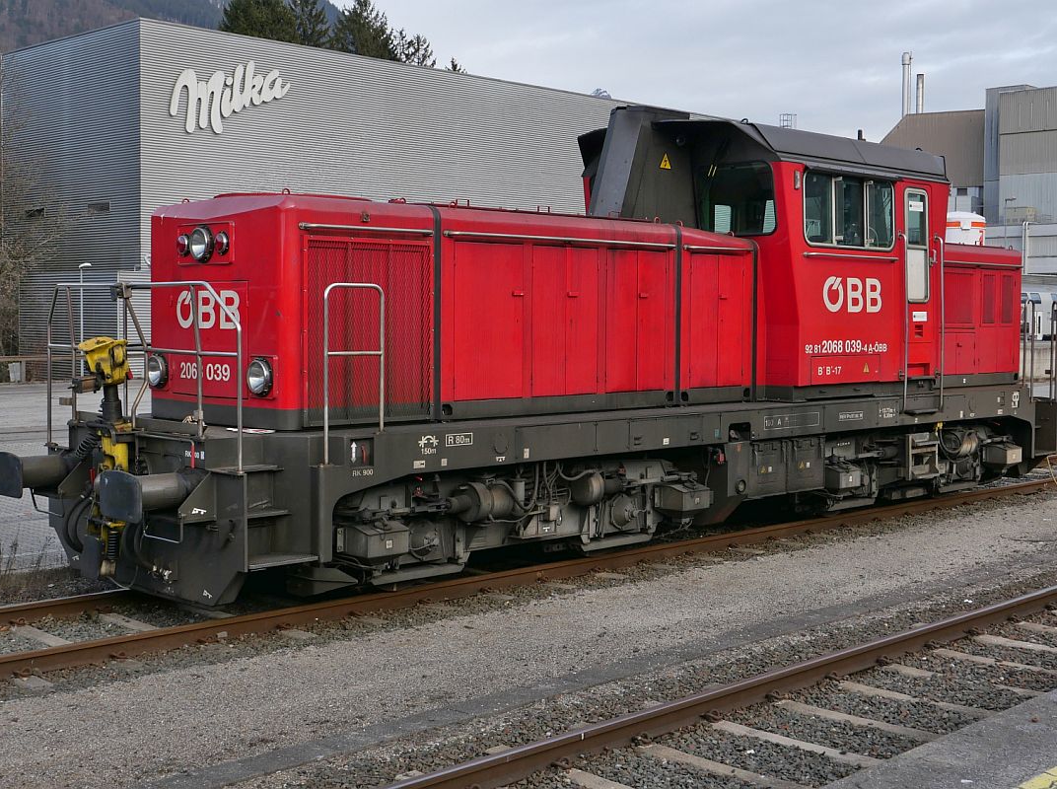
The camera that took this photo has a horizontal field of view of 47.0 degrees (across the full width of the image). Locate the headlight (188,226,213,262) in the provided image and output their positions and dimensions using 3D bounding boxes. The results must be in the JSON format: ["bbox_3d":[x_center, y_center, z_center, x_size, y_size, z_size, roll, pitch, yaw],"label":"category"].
[{"bbox_3d":[-2.675,-1.229,9.936,0.306,0.306,0.100,4,5,45],"label":"headlight"}]

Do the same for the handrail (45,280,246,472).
[{"bbox_3d":[-3.078,-0.198,9.570,2.743,1.394,0.160,3,5,40],"label":"handrail"}]

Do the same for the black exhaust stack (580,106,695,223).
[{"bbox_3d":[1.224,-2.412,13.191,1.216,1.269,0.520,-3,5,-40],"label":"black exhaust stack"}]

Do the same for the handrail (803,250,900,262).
[{"bbox_3d":[3.560,-1.504,13.328,1.790,0.060,0.090,-3,5,-40],"label":"handrail"}]

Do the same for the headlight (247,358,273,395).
[{"bbox_3d":[-2.099,-0.143,9.517,0.293,0.293,0.100,4,5,45],"label":"headlight"}]

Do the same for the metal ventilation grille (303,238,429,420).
[{"bbox_3d":[-1.266,-0.504,9.809,1.230,1.488,0.060,-3,5,-40],"label":"metal ventilation grille"}]

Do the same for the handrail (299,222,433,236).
[{"bbox_3d":[-1.271,-1.310,9.699,1.263,0.070,0.100,-3,5,-40],"label":"handrail"}]

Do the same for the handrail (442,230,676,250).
[{"bbox_3d":[0.377,-1.407,11.103,2.869,0.070,0.100,-3,5,-40],"label":"handrail"}]

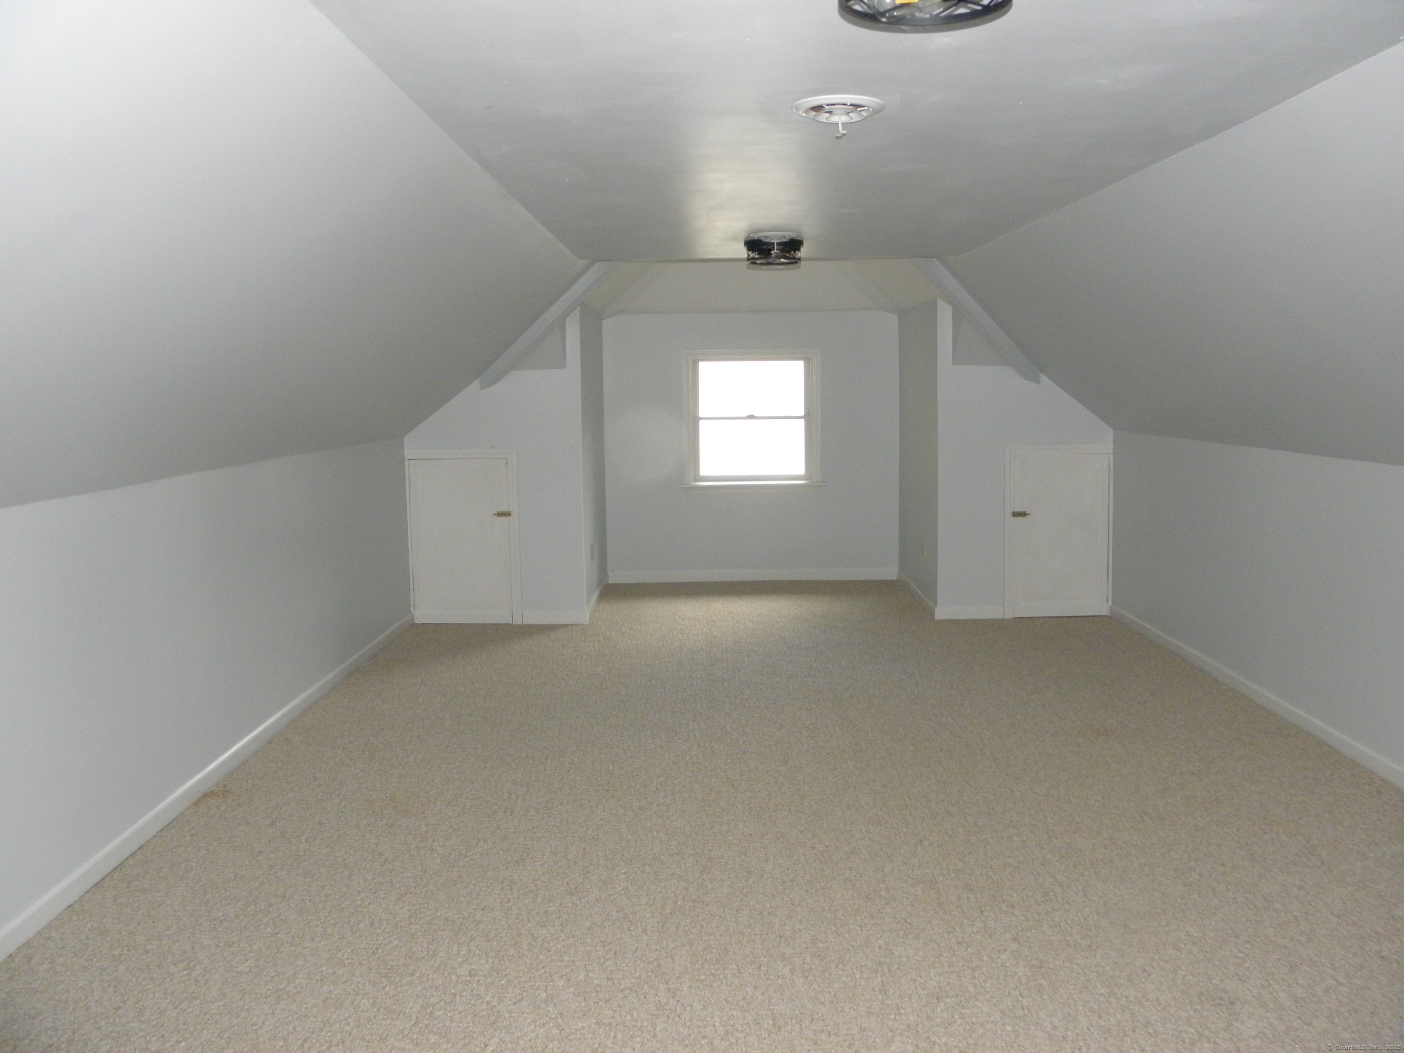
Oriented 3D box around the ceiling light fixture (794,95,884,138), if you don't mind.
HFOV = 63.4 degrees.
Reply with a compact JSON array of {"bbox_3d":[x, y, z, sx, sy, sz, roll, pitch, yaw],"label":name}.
[{"bbox_3d":[0.322,-0.954,2.669,0.216,0.060,0.217,-1,7,1],"label":"ceiling light fixture"}]

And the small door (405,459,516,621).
[{"bbox_3d":[-1.542,0.089,7.396,0.711,1.108,0.050,-1,7,1],"label":"small door"}]

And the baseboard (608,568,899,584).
[{"bbox_3d":[0.405,0.387,8.922,2.277,0.088,0.016,-1,7,1],"label":"baseboard"}]

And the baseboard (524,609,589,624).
[{"bbox_3d":[-0.959,0.593,7.448,0.434,0.086,0.016,-1,7,1],"label":"baseboard"}]

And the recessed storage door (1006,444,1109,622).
[{"bbox_3d":[2.300,0.033,7.359,0.701,1.130,0.050,-1,7,1],"label":"recessed storage door"}]

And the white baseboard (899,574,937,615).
[{"bbox_3d":[1.526,0.468,8.160,0.016,0.088,1.498,-1,7,1],"label":"white baseboard"}]

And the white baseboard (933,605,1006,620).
[{"bbox_3d":[1.746,0.559,7.423,0.453,0.086,0.016,-1,7,1],"label":"white baseboard"}]

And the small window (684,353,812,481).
[{"bbox_3d":[0.385,-0.827,8.776,0.981,1.003,0.090,-1,7,1],"label":"small window"}]

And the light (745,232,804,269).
[{"bbox_3d":[0.319,-1.222,4.999,0.267,0.110,0.267,-1,7,1],"label":"light"}]

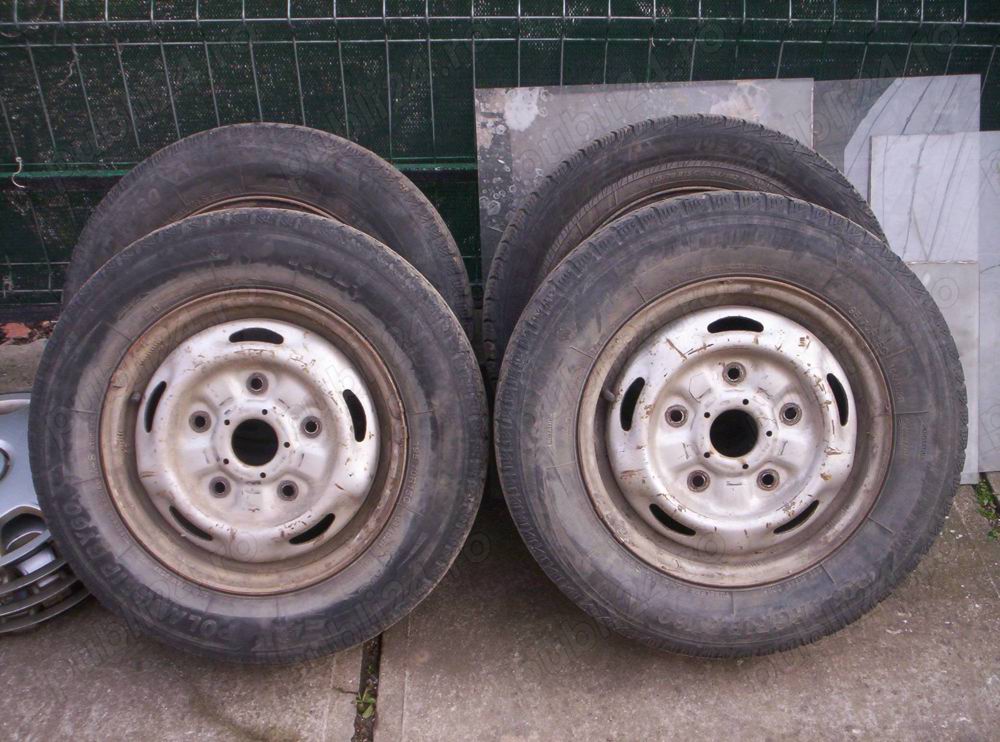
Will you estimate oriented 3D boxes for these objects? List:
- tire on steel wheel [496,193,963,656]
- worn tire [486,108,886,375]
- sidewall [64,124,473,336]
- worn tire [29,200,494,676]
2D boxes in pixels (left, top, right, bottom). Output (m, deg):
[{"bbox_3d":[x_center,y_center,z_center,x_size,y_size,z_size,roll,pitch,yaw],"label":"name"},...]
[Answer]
[{"bbox_3d":[0.310,0.073,1.476,0.645,0.645,0.200,-1,8,1],"label":"tire on steel wheel"},{"bbox_3d":[0.294,-0.071,1.671,0.645,0.645,0.200,0,3,1],"label":"worn tire"},{"bbox_3d":[-0.362,-0.064,1.695,0.645,0.645,0.200,0,4,1],"label":"sidewall"},{"bbox_3d":[-0.331,0.091,1.505,0.645,0.645,0.200,-1,5,1],"label":"worn tire"}]

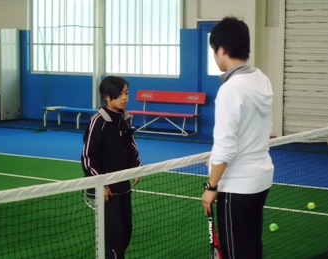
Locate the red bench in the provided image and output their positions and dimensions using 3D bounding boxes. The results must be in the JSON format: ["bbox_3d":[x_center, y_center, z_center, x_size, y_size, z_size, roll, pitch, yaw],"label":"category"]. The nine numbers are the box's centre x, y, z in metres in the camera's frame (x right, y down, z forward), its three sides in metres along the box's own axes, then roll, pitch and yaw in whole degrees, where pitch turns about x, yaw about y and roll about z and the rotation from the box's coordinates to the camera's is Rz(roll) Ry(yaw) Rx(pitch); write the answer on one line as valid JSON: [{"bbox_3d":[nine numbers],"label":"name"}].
[{"bbox_3d":[-0.010,-0.315,15.435,1.550,0.730,0.510,5,7,37],"label":"red bench"}]

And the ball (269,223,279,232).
[{"bbox_3d":[0.914,0.812,7.213,0.067,0.067,0.067,0,5,0],"label":"ball"}]

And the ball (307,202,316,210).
[{"bbox_3d":[1.389,0.721,8.190,0.067,0.067,0.067,0,5,0],"label":"ball"}]

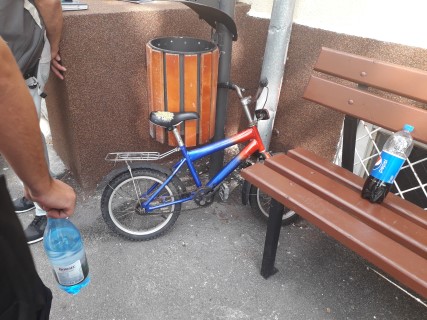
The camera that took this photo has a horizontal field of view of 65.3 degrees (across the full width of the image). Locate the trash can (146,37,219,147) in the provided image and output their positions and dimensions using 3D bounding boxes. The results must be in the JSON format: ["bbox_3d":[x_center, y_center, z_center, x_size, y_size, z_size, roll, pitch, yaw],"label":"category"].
[{"bbox_3d":[-0.169,-0.388,1.882,0.386,0.512,0.386,0,31,-5],"label":"trash can"}]

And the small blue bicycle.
[{"bbox_3d":[0.006,0.010,1.705,1.170,0.810,0.500,-5,17,-13],"label":"small blue bicycle"}]

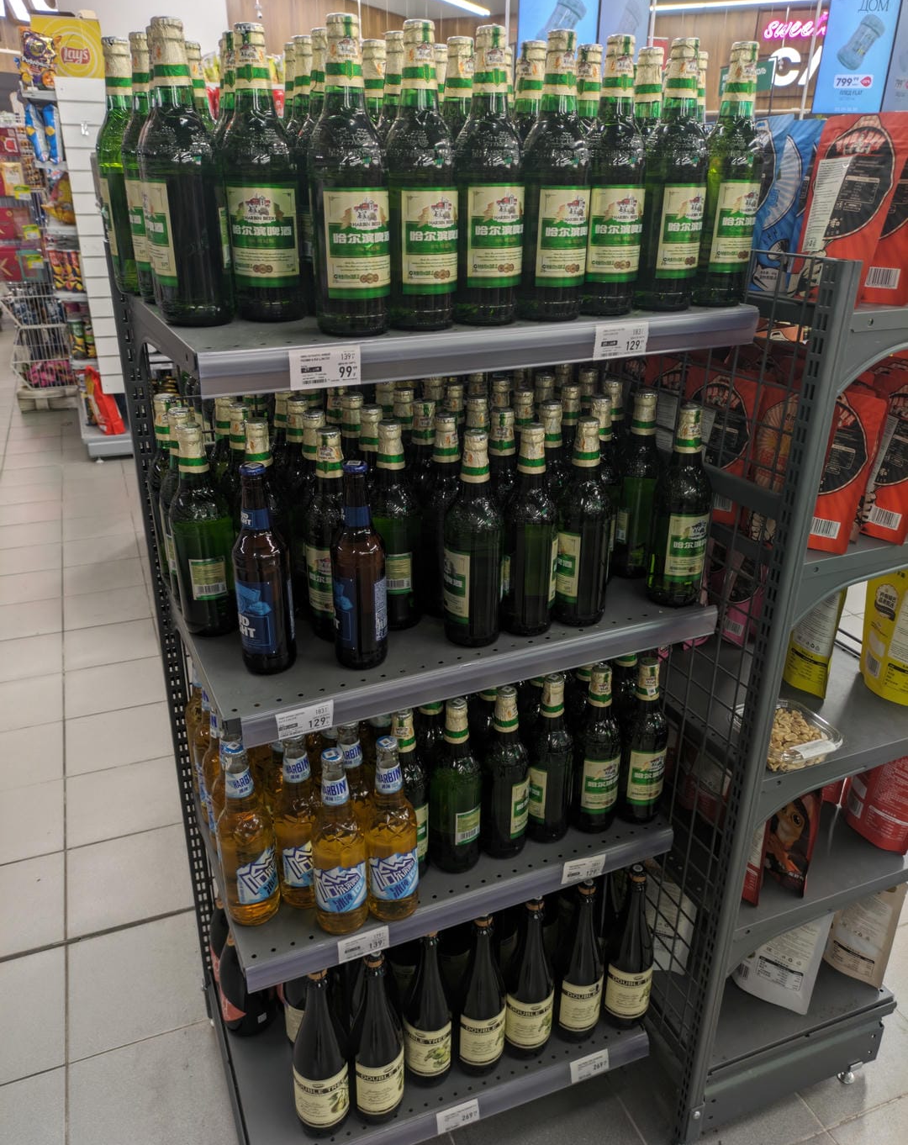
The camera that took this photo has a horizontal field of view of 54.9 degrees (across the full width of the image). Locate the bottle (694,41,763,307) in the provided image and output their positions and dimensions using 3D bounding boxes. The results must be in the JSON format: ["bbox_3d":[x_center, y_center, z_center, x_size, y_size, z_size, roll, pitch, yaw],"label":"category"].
[{"bbox_3d":[0.319,-0.454,1.013,0.073,0.277,0.073,-9,25,-22],"label":"bottle"}]

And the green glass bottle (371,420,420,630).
[{"bbox_3d":[-0.077,-0.060,1.118,0.068,0.271,0.068,0,25,0],"label":"green glass bottle"}]

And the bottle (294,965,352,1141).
[{"bbox_3d":[-0.201,0.706,1.300,0.081,0.318,0.081,-4,25,-9],"label":"bottle"}]

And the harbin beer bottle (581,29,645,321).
[{"bbox_3d":[0.173,-0.423,0.948,0.068,0.271,0.068,-5,25,-11],"label":"harbin beer bottle"}]

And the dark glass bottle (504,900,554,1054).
[{"bbox_3d":[0.127,0.659,1.443,0.081,0.316,0.081,1,23,0],"label":"dark glass bottle"}]

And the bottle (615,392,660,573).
[{"bbox_3d":[0.262,-0.125,1.252,0.072,0.271,0.072,-7,26,-16],"label":"bottle"}]

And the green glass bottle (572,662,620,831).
[{"bbox_3d":[0.219,0.264,1.328,0.073,0.277,0.073,1,23,0],"label":"green glass bottle"}]

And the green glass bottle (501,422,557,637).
[{"bbox_3d":[0.097,-0.053,1.117,0.073,0.277,0.073,1,23,0],"label":"green glass bottle"}]

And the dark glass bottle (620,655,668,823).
[{"bbox_3d":[0.288,0.255,1.324,0.068,0.271,0.068,-5,25,-10],"label":"dark glass bottle"}]

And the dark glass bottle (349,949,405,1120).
[{"bbox_3d":[-0.113,0.691,1.309,0.081,0.304,0.081,1,25,0],"label":"dark glass bottle"}]

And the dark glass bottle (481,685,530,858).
[{"bbox_3d":[0.075,0.288,1.272,0.073,0.277,0.073,1,23,0],"label":"dark glass bottle"}]

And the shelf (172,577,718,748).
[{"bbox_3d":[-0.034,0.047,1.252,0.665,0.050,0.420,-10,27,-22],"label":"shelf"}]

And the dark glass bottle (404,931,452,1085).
[{"bbox_3d":[-0.041,0.677,1.395,0.081,0.316,0.081,1,23,0],"label":"dark glass bottle"}]

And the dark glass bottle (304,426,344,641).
[{"bbox_3d":[-0.149,-0.047,1.085,0.072,0.271,0.072,-1,25,-3],"label":"dark glass bottle"}]

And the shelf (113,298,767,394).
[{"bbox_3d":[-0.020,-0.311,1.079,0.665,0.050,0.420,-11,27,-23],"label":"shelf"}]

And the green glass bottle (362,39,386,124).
[{"bbox_3d":[-0.087,-0.438,0.977,0.072,0.272,0.072,12,27,23],"label":"green glass bottle"}]

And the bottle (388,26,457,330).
[{"bbox_3d":[-0.032,-0.381,0.855,0.068,0.271,0.068,0,25,0],"label":"bottle"}]

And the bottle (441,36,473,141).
[{"bbox_3d":[0.007,-0.430,0.962,0.068,0.271,0.068,-19,31,-36],"label":"bottle"}]

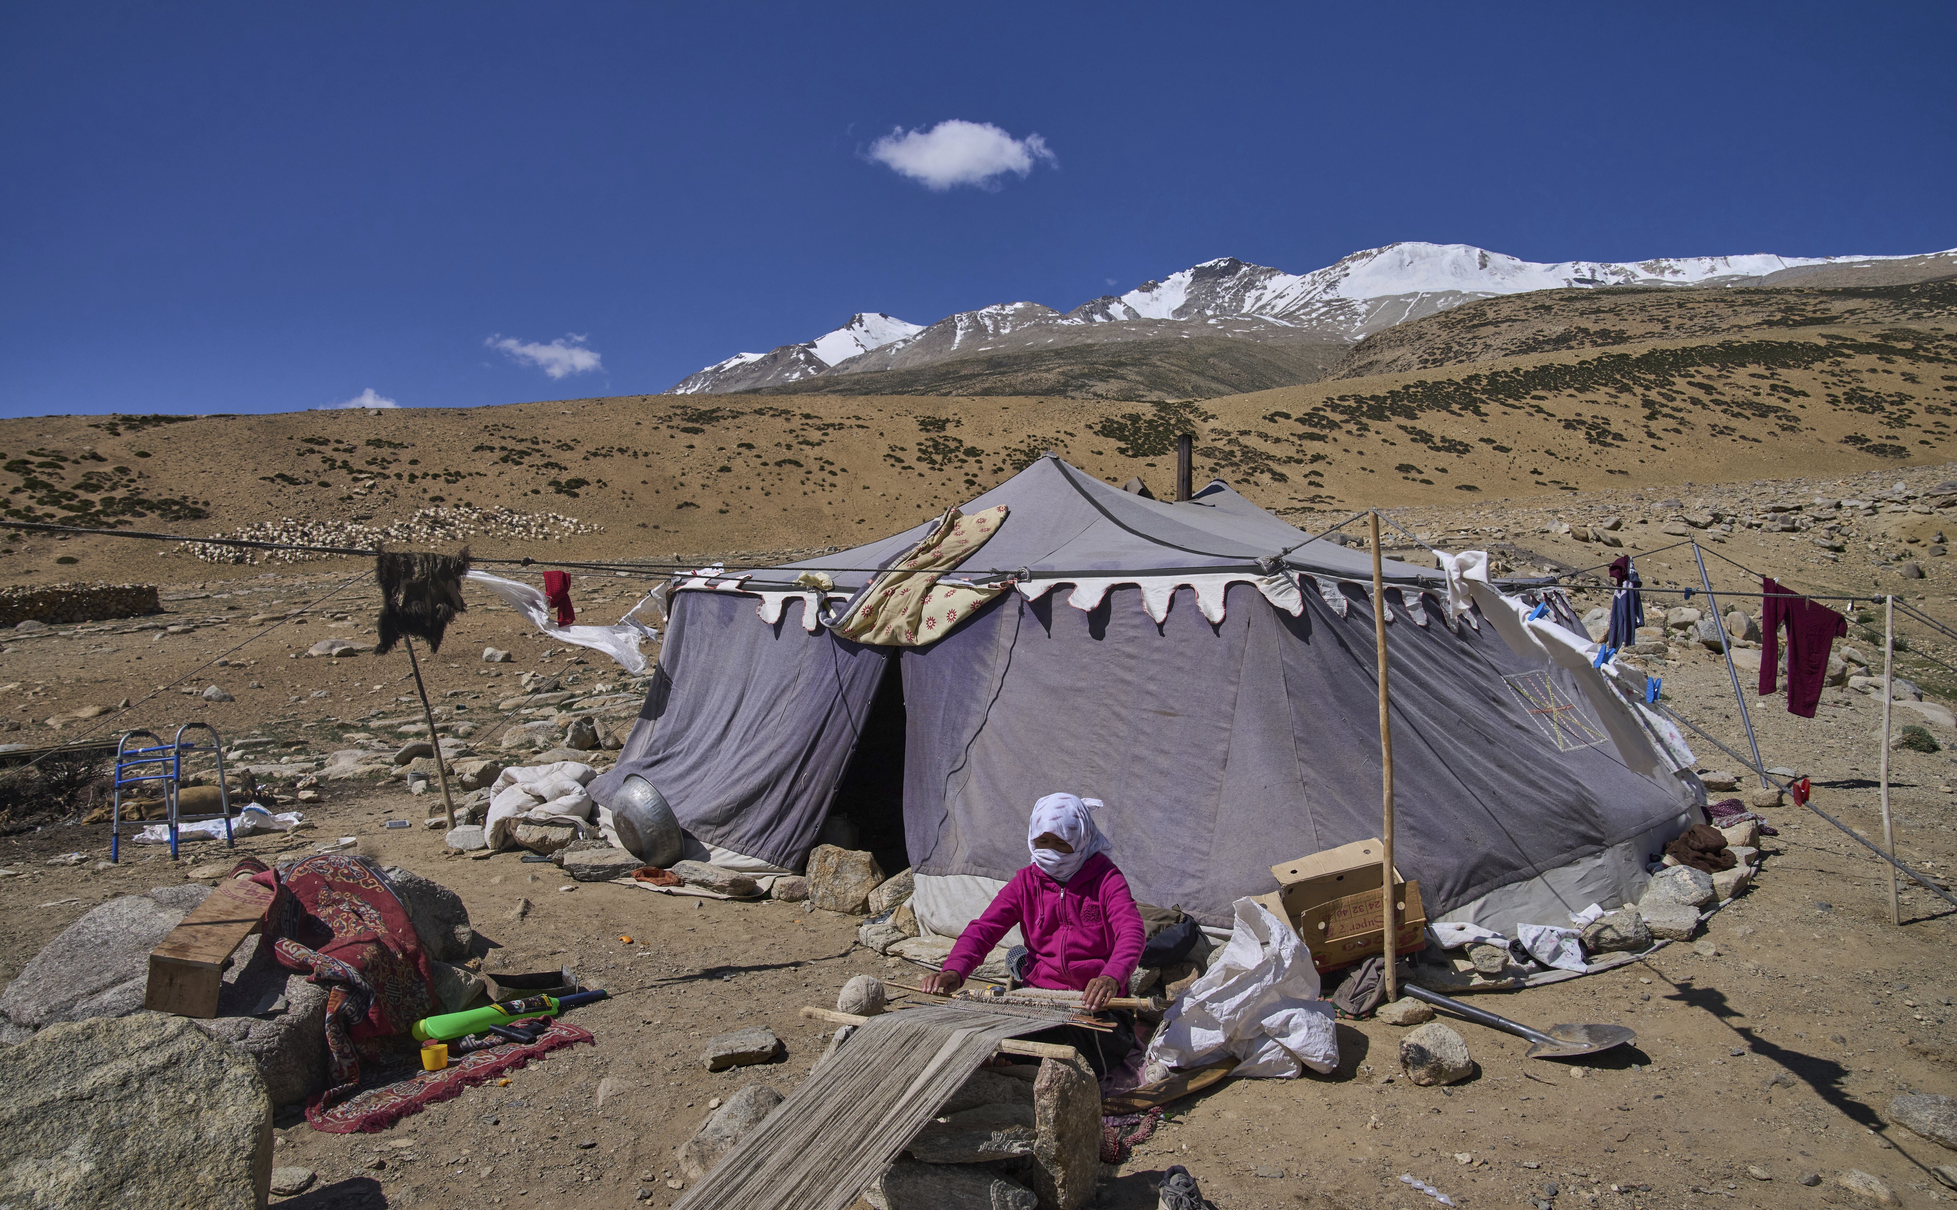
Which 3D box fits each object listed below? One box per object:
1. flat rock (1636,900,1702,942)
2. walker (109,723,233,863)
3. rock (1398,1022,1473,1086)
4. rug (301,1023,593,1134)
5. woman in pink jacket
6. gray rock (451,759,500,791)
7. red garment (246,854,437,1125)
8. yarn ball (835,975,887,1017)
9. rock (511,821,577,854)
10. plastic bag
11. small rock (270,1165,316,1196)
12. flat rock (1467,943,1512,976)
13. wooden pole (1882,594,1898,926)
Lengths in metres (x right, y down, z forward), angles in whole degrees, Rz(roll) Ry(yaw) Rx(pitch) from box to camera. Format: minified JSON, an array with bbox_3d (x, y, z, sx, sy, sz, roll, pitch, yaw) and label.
[{"bbox_3d":[3.170,1.455,6.000,0.300,0.130,0.280,0,0,24],"label":"flat rock"},{"bbox_3d":[-4.860,1.110,7.870,0.520,0.820,0.460,0,1,16],"label":"walker"},{"bbox_3d":[1.440,1.410,4.120,0.215,0.175,0.180,0,1,0],"label":"rock"},{"bbox_3d":[-1.740,1.530,4.330,0.360,0.080,0.950,0,0,29],"label":"rug"},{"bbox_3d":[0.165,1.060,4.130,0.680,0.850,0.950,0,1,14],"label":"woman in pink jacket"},{"bbox_3d":[-3.970,1.340,10.300,0.390,0.230,0.320,0,0,-21],"label":"gray rock"},{"bbox_3d":[-2.130,1.190,4.380,0.600,0.640,0.750,0,0,-27],"label":"red garment"},{"bbox_3d":[-0.345,1.165,3.880,0.145,0.135,0.145,0,0,0],"label":"yarn ball"},{"bbox_3d":[-2.600,1.400,7.850,0.390,0.180,0.280,0,0,0],"label":"rock"},{"bbox_3d":[0.900,1.305,4.500,0.600,0.510,0.460,0,0,0],"label":"plastic bag"},{"bbox_3d":[-1.855,1.545,3.510,0.140,0.055,0.110,0,0,-28],"label":"small rock"},{"bbox_3d":[2.110,1.460,5.400,0.175,0.110,0.140,0,0,-6],"label":"flat rock"},{"bbox_3d":[4.140,0.705,5.930,0.055,1.500,0.045,-2,1,0],"label":"wooden pole"}]

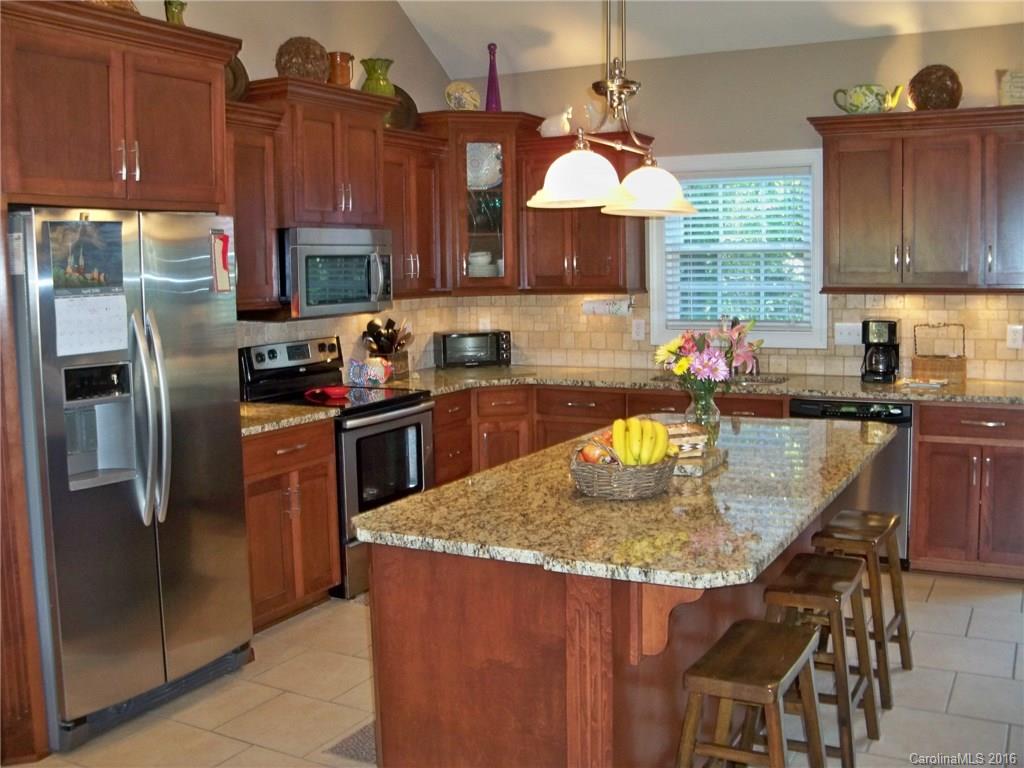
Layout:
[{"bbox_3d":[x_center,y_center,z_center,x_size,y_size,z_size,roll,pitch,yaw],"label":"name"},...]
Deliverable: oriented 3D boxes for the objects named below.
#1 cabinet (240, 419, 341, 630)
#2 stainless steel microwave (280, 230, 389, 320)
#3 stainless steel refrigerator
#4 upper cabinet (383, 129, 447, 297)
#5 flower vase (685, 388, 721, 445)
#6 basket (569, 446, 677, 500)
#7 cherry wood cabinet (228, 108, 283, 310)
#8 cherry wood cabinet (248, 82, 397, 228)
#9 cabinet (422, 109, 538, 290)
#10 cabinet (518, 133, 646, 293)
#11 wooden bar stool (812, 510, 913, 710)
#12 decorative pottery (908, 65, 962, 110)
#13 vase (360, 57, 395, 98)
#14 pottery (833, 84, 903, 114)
[{"bbox_3d":[-1.238,0.602,4.719,0.621,0.863,0.648,3,7,28],"label":"cabinet"},{"bbox_3d":[-0.996,-0.567,5.258,0.430,0.416,0.760,3,7,28],"label":"stainless steel microwave"},{"bbox_3d":[-1.541,0.271,3.796,0.800,1.750,0.880,3,7,28],"label":"stainless steel refrigerator"},{"bbox_3d":[-0.666,-0.935,5.880,0.370,0.880,0.730,3,7,28],"label":"upper cabinet"},{"bbox_3d":[0.659,0.112,3.578,0.122,0.215,0.122,3,7,28],"label":"flower vase"},{"bbox_3d":[0.322,0.248,2.980,0.310,0.112,0.290,0,6,6],"label":"basket"},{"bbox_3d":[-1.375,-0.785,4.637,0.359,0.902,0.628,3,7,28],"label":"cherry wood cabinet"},{"bbox_3d":[-1.008,-1.111,5.196,0.456,0.660,0.834,3,7,28],"label":"cherry wood cabinet"},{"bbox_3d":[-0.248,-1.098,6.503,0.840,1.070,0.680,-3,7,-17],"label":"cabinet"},{"bbox_3d":[0.425,-1.007,6.270,0.720,0.912,0.367,3,7,28],"label":"cabinet"},{"bbox_3d":[1.264,0.802,3.830,0.330,0.610,0.440,3,8,29],"label":"wooden bar stool"},{"bbox_3d":[2.153,-1.487,5.265,0.265,0.260,0.265,3,8,29],"label":"decorative pottery"},{"bbox_3d":[-0.706,-1.605,5.477,0.160,0.205,0.160,-1,7,0],"label":"vase"},{"bbox_3d":[1.839,-1.463,5.365,0.345,0.170,0.190,3,7,28],"label":"pottery"}]

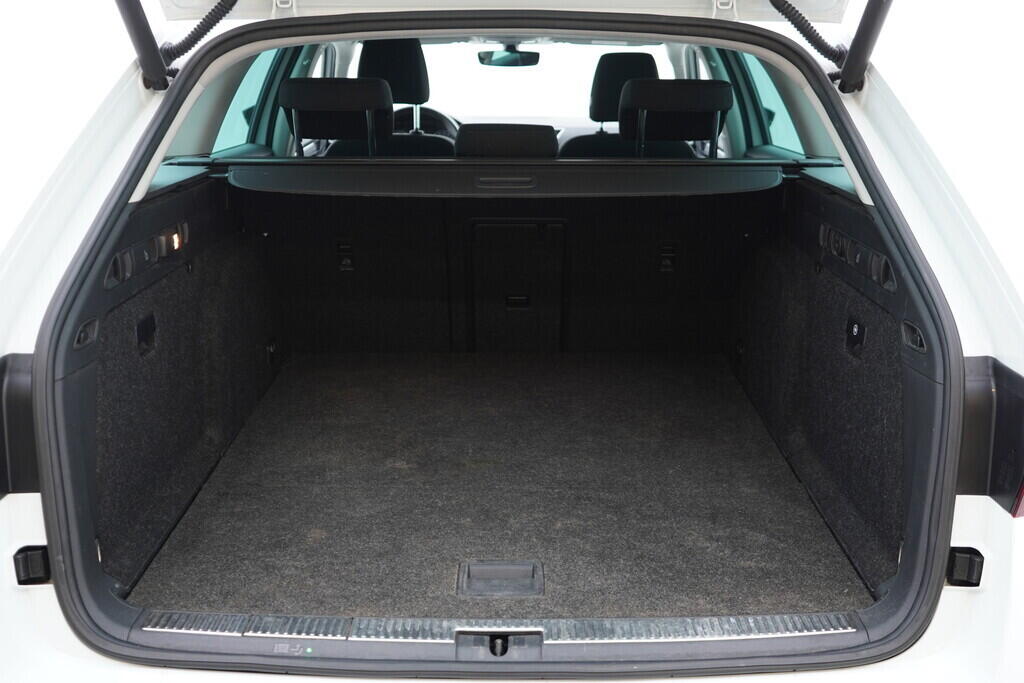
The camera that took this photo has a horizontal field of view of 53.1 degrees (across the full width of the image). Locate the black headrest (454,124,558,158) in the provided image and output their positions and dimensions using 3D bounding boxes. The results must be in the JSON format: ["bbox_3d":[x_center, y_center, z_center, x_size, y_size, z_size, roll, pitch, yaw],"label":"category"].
[{"bbox_3d":[-0.012,-0.391,2.225,0.218,0.135,0.110,0,27,0],"label":"black headrest"}]

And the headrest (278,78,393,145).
[{"bbox_3d":[-0.366,-0.479,2.186,0.232,0.140,0.115,0,27,0],"label":"headrest"}]

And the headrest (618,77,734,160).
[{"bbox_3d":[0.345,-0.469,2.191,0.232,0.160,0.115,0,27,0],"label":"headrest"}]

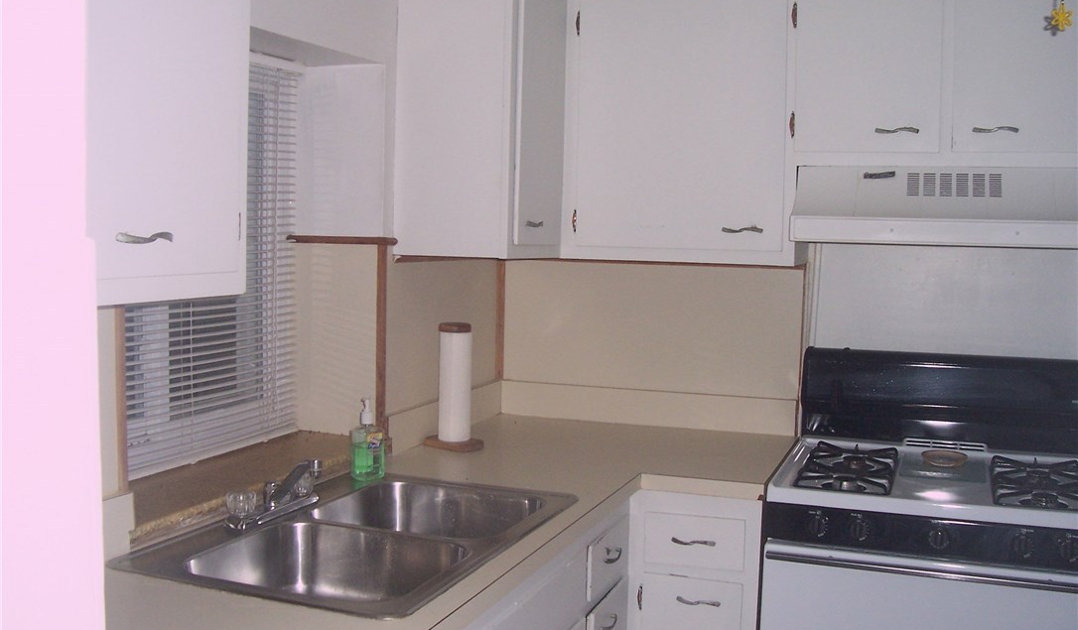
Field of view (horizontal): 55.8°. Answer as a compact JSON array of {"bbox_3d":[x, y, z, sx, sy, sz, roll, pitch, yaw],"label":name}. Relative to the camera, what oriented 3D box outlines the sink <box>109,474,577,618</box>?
[{"bbox_3d":[-0.311,0.471,1.885,0.566,0.165,0.811,3,4,21],"label":"sink"}]

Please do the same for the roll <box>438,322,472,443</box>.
[{"bbox_3d":[-0.218,0.175,2.663,0.086,0.305,0.086,1,4,0],"label":"roll"}]

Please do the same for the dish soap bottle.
[{"bbox_3d":[-0.385,0.275,2.272,0.048,0.184,0.064,4,5,33],"label":"dish soap bottle"}]

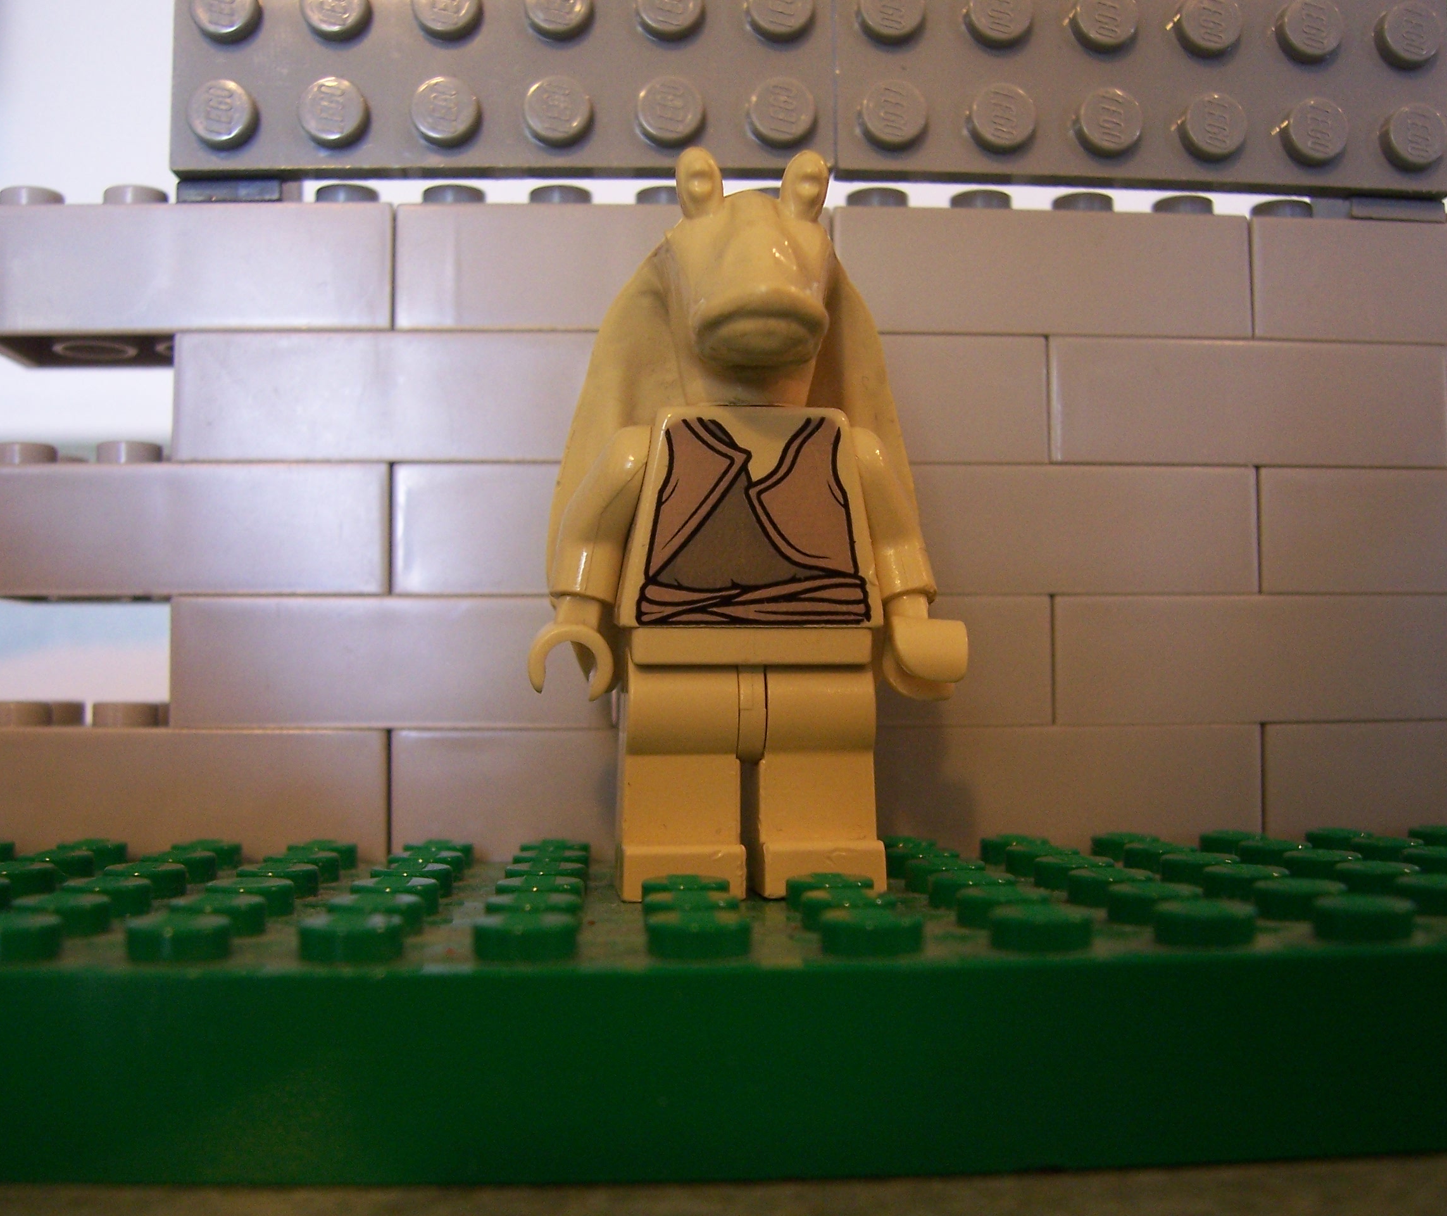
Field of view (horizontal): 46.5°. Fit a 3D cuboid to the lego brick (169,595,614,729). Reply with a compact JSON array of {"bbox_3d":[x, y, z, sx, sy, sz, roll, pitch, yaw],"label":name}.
[{"bbox_3d":[-0.024,0.004,0.129,0.032,0.010,0.016,0,-3,-3],"label":"lego brick"}]

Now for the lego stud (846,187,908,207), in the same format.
[{"bbox_3d":[0.012,-0.031,0.129,0.005,0.002,0.005,0,-3,-3],"label":"lego stud"}]

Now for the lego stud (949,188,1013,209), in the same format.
[{"bbox_3d":[0.020,-0.031,0.130,0.005,0.002,0.005,0,-2,-3],"label":"lego stud"}]

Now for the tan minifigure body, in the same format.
[{"bbox_3d":[0.001,-0.006,0.104,0.026,0.046,0.015,0,-3,-3],"label":"tan minifigure body"}]

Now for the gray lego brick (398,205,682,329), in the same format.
[{"bbox_3d":[-0.009,-0.025,0.132,0.032,0.010,0.016,0,-2,-3],"label":"gray lego brick"}]

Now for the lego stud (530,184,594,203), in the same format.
[{"bbox_3d":[-0.012,-0.031,0.128,0.005,0.002,0.005,0,-2,-3],"label":"lego stud"}]

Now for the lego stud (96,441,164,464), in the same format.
[{"bbox_3d":[-0.044,-0.011,0.126,0.005,0.002,0.005,0,-3,-3],"label":"lego stud"}]

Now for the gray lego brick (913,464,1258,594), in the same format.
[{"bbox_3d":[0.024,-0.005,0.132,0.032,0.010,0.016,0,-3,-3],"label":"gray lego brick"}]

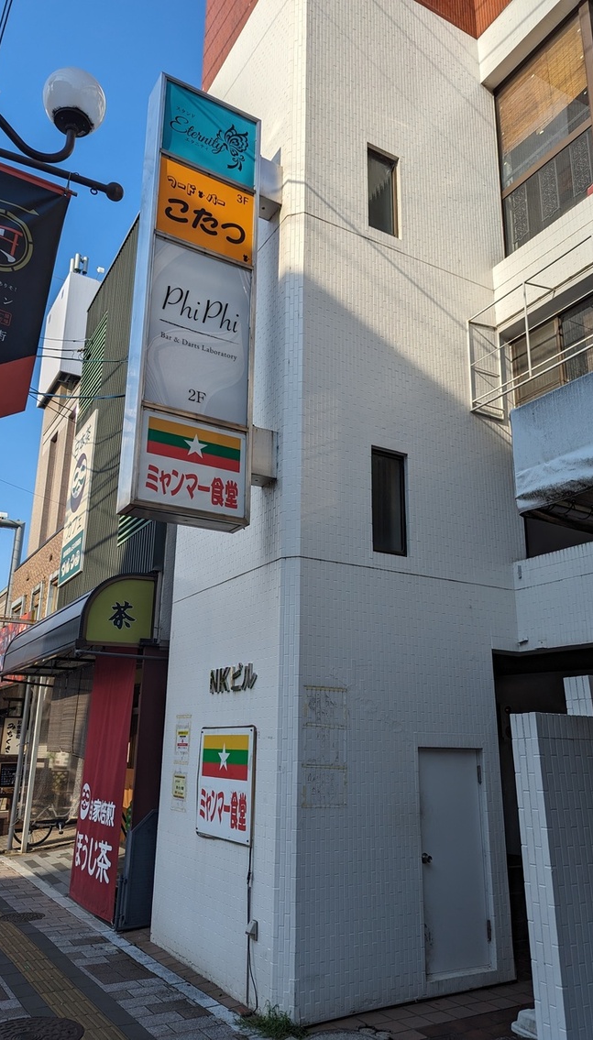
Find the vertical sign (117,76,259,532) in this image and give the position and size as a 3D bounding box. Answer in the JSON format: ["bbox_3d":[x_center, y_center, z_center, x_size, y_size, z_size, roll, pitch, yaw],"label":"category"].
[{"bbox_3d":[-0.878,-1.988,6.378,1.016,4.170,0.325,11,-20,-28],"label":"vertical sign"}]

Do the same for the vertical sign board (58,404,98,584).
[{"bbox_3d":[-3.715,-0.340,12.367,0.100,2.830,1.380,11,-20,-30],"label":"vertical sign board"}]

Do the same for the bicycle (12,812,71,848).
[{"bbox_3d":[-4.142,5.257,12.946,1.780,1.050,0.560,13,-21,-33],"label":"bicycle"}]

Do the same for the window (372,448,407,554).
[{"bbox_3d":[0.819,-0.154,6.462,0.405,0.980,0.090,11,-20,-28],"label":"window"}]

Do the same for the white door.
[{"bbox_3d":[1.269,2.731,5.870,0.700,1.660,0.080,11,-20,-28],"label":"white door"}]

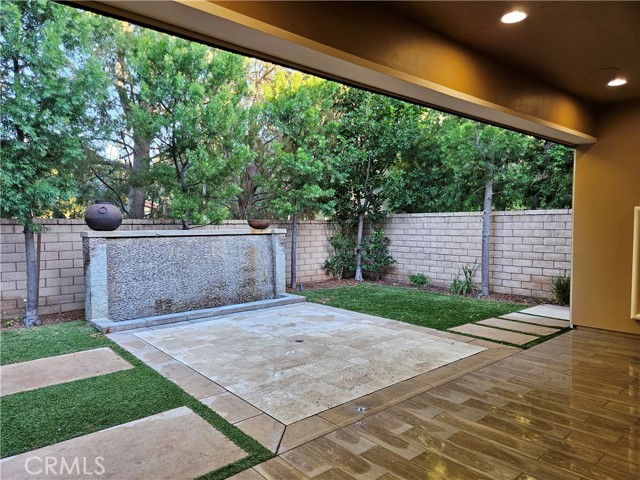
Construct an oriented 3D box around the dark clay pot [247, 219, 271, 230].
[{"bbox_3d":[-1.235,-0.317,8.697,0.506,0.213,0.506,0,2,0],"label":"dark clay pot"}]

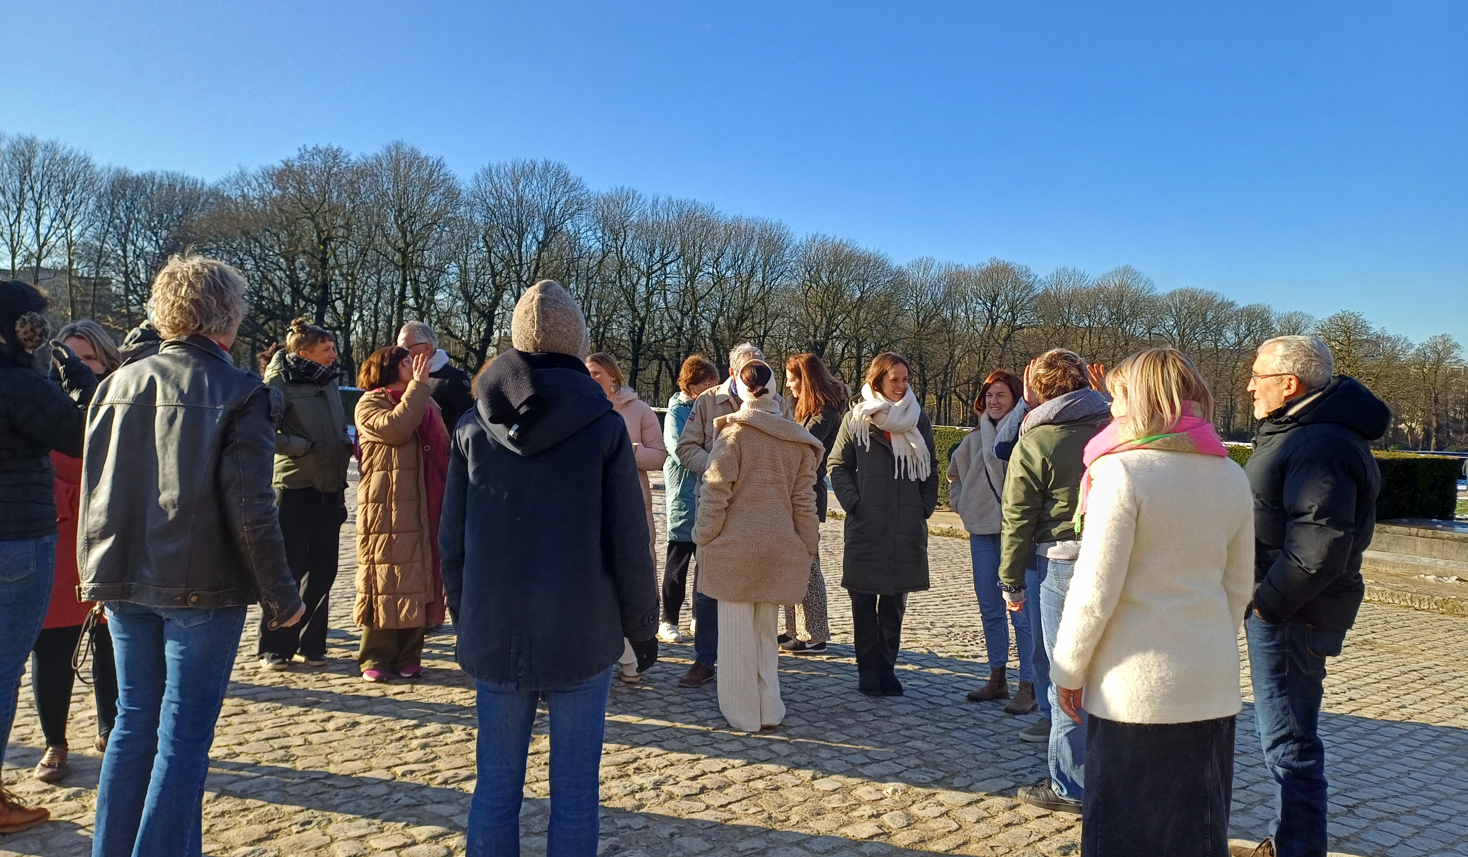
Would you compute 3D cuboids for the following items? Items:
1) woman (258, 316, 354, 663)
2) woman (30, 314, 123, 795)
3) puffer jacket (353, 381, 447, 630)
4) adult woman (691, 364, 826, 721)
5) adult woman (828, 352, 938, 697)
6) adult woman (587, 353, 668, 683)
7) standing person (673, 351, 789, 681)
[{"bbox_3d":[-2.166,0.330,5.360,0.380,1.740,0.500,3,2,33],"label":"woman"},{"bbox_3d":[-2.382,0.440,3.860,0.480,1.660,0.370,2,2,-3],"label":"woman"},{"bbox_3d":[-1.647,0.382,5.240,0.450,1.220,0.520,3,2,38],"label":"puffer jacket"},{"bbox_3d":[0.105,0.518,4.730,0.580,1.640,0.380,2,2,2],"label":"adult woman"},{"bbox_3d":[0.752,0.480,5.330,0.560,1.710,0.370,1,2,-12],"label":"adult woman"},{"bbox_3d":[-0.612,0.454,5.360,0.520,1.660,0.420,3,2,28],"label":"adult woman"},{"bbox_3d":[0.032,0.436,5.380,0.580,1.740,0.400,2,2,5],"label":"standing person"}]

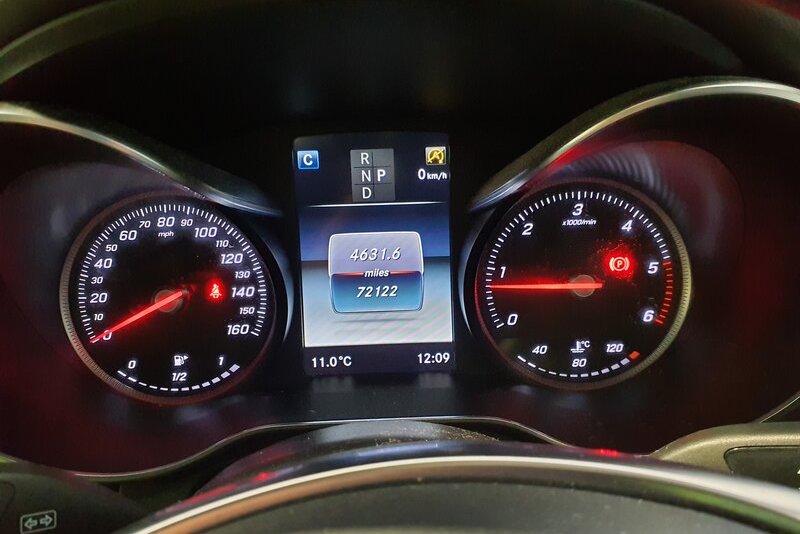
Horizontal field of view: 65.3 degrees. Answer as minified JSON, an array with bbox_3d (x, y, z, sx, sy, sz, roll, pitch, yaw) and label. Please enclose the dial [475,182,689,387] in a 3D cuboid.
[{"bbox_3d":[0.090,0.008,0.308,0.104,0.104,0.018,-2,6,0],"label":"dial"}]

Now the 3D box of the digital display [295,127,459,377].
[{"bbox_3d":[-0.013,-0.006,0.311,0.077,0.119,0.010,-2,6,0],"label":"digital display"}]

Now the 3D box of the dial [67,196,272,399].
[{"bbox_3d":[-0.114,0.016,0.307,0.104,0.104,0.018,-2,6,0],"label":"dial"}]

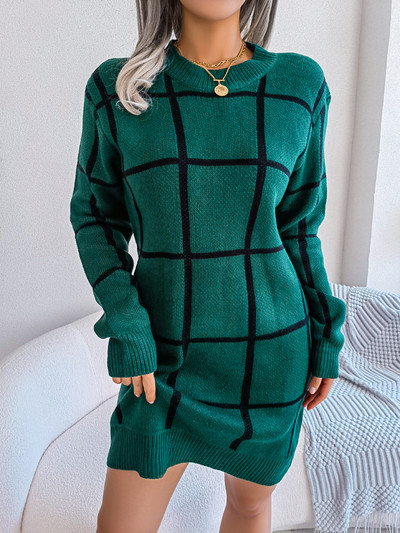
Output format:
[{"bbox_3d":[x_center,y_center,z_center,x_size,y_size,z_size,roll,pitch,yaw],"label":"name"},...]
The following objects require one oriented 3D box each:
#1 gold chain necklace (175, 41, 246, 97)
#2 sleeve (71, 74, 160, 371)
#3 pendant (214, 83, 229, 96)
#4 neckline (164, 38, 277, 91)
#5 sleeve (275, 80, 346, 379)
[{"bbox_3d":[0.022,-0.365,0.765,0.135,0.120,0.135,-2,11,-9],"label":"gold chain necklace"},{"bbox_3d":[-0.170,-0.073,0.818,0.160,0.560,0.185,-2,11,-9],"label":"sleeve"},{"bbox_3d":[0.037,-0.303,0.712,0.024,0.027,0.004,1,-7,-5],"label":"pendant"},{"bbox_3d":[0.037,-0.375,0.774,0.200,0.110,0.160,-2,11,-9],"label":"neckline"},{"bbox_3d":[0.220,-0.076,0.845,0.135,0.570,0.170,-2,11,-9],"label":"sleeve"}]

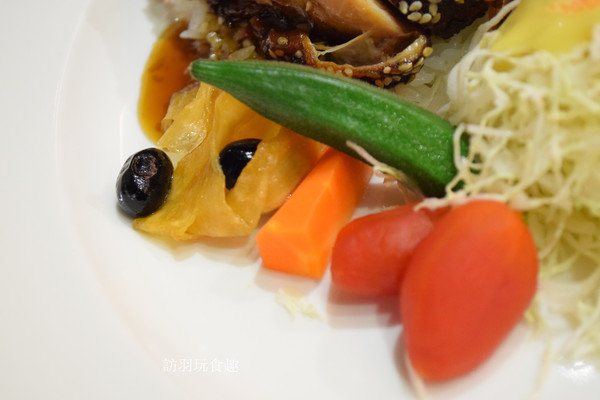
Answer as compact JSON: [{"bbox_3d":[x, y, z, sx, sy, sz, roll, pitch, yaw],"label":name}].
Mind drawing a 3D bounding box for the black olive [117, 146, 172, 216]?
[{"bbox_3d":[-0.040,-0.004,0.271,0.015,0.015,0.019,8,50,6],"label":"black olive"}]

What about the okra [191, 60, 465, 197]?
[{"bbox_3d":[0.007,-0.020,0.266,0.076,0.020,0.021,20,53,13],"label":"okra"}]

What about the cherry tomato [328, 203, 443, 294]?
[{"bbox_3d":[0.022,0.012,0.254,0.034,0.021,0.021,-25,55,-20],"label":"cherry tomato"}]

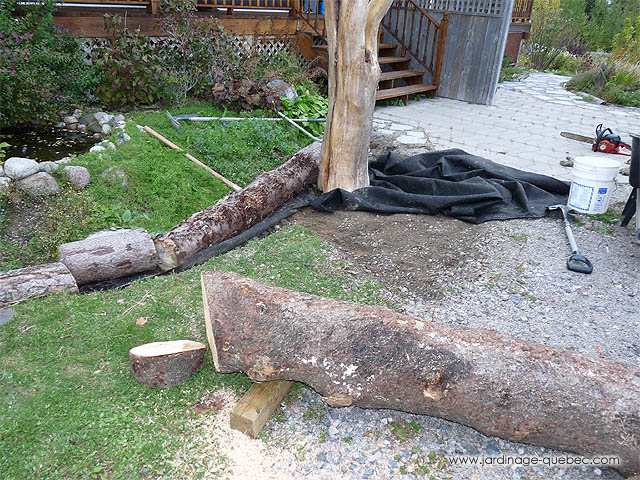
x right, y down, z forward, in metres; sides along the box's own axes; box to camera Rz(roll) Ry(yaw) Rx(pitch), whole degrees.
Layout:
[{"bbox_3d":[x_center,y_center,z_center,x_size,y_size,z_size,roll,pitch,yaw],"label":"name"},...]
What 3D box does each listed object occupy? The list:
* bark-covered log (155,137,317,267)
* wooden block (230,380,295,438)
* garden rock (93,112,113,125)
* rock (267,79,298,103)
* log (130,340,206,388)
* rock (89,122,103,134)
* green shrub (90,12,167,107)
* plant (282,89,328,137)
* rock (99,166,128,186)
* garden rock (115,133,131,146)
[{"bbox_3d":[-0.357,-0.324,3.366,0.230,0.240,1.900,15,28,23],"label":"bark-covered log"},{"bbox_3d":[-0.171,0.523,1.813,0.089,0.089,0.420,13,28,21],"label":"wooden block"},{"bbox_3d":[-2.060,-1.156,4.750,0.160,0.100,0.130,-9,30,-21],"label":"garden rock"},{"bbox_3d":[-0.449,-1.755,5.900,0.320,0.250,0.270,1,28,-5],"label":"rock"},{"bbox_3d":[-0.563,0.431,1.892,0.260,0.150,0.210,1,26,-5],"label":"log"},{"bbox_3d":[-2.313,-1.146,5.168,0.130,0.110,0.120,3,26,0],"label":"rock"},{"bbox_3d":[-2.307,-2.219,6.150,0.850,1.060,0.720,1,26,-5],"label":"green shrub"},{"bbox_3d":[-0.108,-1.315,5.150,0.540,0.360,0.500,2,28,-2],"label":"plant"},{"bbox_3d":[-1.398,-0.430,3.380,0.180,0.090,0.140,-9,30,-21],"label":"rock"},{"bbox_3d":[-1.834,-0.927,4.651,0.130,0.100,0.120,3,26,0],"label":"garden rock"}]

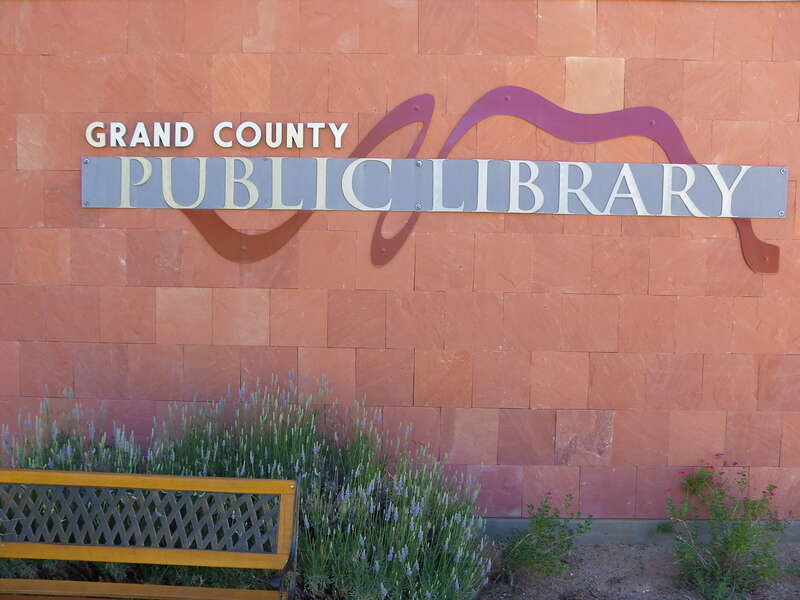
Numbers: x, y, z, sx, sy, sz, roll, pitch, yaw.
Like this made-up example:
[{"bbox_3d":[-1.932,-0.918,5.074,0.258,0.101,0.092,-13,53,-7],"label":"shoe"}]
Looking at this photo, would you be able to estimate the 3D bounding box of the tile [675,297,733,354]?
[{"bbox_3d":[1.589,0.132,3.644,0.304,0.304,0.030,1,4,1],"label":"tile"}]

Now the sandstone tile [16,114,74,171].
[{"bbox_3d":[-1.849,-0.823,3.631,0.304,0.304,0.030,1,4,1],"label":"sandstone tile"}]

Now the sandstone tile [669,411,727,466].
[{"bbox_3d":[1.584,0.737,3.703,0.305,0.305,0.030,1,3,0],"label":"sandstone tile"}]

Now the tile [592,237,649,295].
[{"bbox_3d":[1.158,-0.182,3.655,0.305,0.305,0.030,1,3,0],"label":"tile"}]

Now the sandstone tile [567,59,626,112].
[{"bbox_3d":[1.010,-1.097,3.604,0.305,0.305,0.030,1,3,0],"label":"sandstone tile"}]

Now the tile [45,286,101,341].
[{"bbox_3d":[-1.738,0.076,3.694,0.304,0.304,0.030,1,4,1],"label":"tile"}]

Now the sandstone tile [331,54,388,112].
[{"bbox_3d":[-0.212,-1.118,3.583,0.305,0.305,0.025,1,4,1],"label":"sandstone tile"}]

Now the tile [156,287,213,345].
[{"bbox_3d":[-1.140,0.081,3.684,0.304,0.304,0.030,1,4,1],"label":"tile"}]

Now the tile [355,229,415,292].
[{"bbox_3d":[-0.081,-0.208,3.646,0.304,0.304,0.030,1,4,1],"label":"tile"}]

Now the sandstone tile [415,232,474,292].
[{"bbox_3d":[0.234,-0.201,3.662,0.305,0.305,0.030,1,3,0],"label":"sandstone tile"}]

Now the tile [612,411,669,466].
[{"bbox_3d":[1.281,0.737,3.708,0.305,0.305,0.030,1,4,1],"label":"tile"}]

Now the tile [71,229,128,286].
[{"bbox_3d":[-1.588,-0.225,3.673,0.305,0.305,0.030,1,4,1],"label":"tile"}]

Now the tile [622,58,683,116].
[{"bbox_3d":[1.301,-1.083,3.559,0.305,0.305,0.025,1,4,1],"label":"tile"}]

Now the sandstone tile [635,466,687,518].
[{"bbox_3d":[1.394,1.029,3.725,0.295,0.285,0.030,1,4,1],"label":"sandstone tile"}]

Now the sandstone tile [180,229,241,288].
[{"bbox_3d":[-0.993,-0.218,3.663,0.305,0.305,0.030,1,4,1],"label":"sandstone tile"}]

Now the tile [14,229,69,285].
[{"bbox_3d":[-1.902,-0.232,3.693,0.305,0.305,0.030,1,4,1],"label":"tile"}]

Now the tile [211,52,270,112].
[{"bbox_3d":[-0.829,-1.129,3.619,0.305,0.305,0.030,1,3,0],"label":"tile"}]

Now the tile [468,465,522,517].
[{"bbox_3d":[0.506,1.025,3.729,0.305,0.292,0.030,1,3,0],"label":"tile"}]

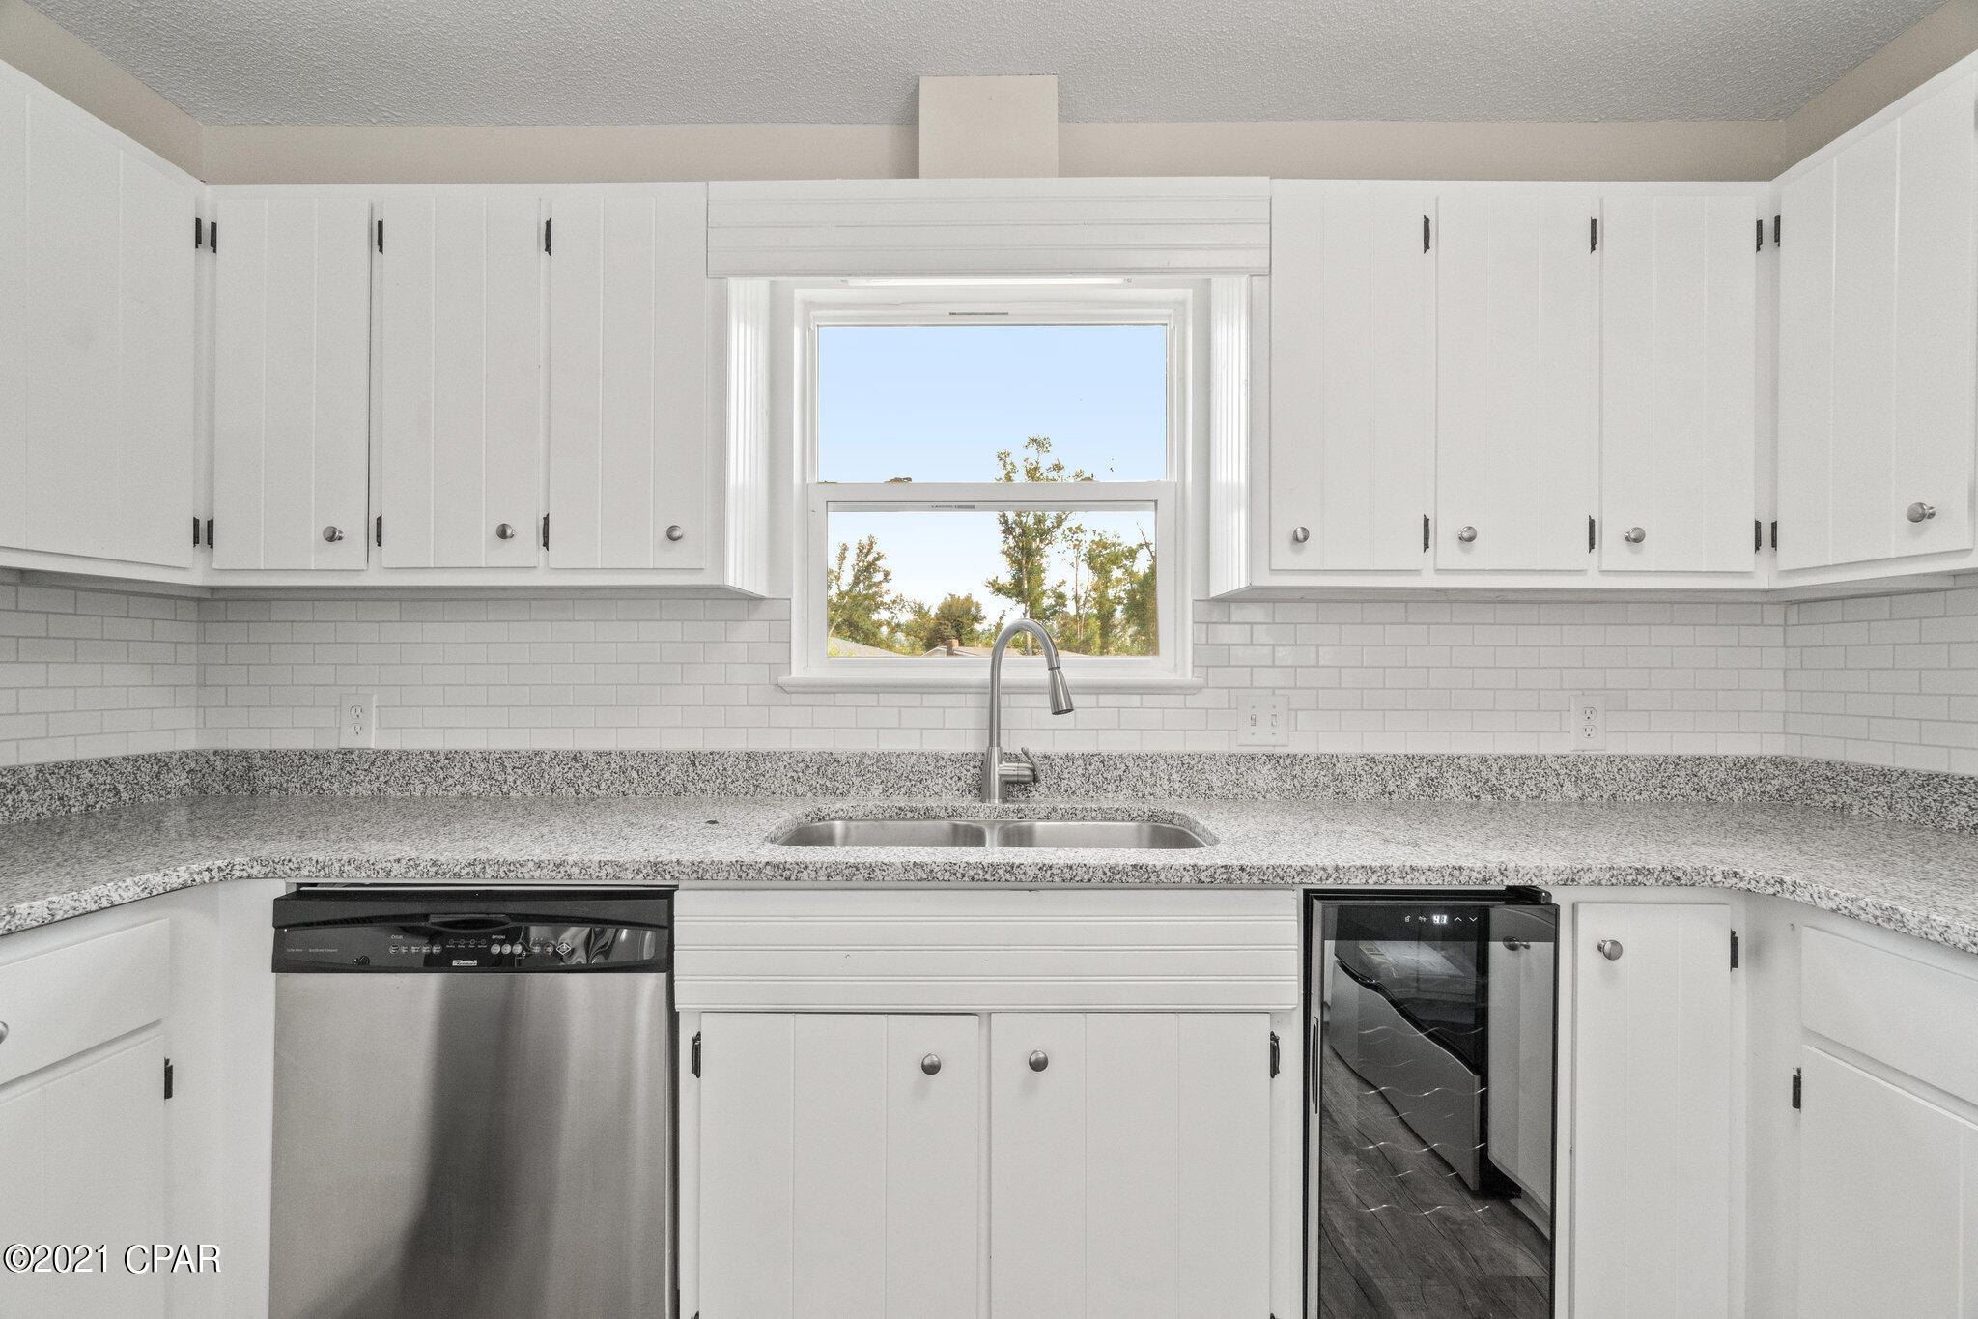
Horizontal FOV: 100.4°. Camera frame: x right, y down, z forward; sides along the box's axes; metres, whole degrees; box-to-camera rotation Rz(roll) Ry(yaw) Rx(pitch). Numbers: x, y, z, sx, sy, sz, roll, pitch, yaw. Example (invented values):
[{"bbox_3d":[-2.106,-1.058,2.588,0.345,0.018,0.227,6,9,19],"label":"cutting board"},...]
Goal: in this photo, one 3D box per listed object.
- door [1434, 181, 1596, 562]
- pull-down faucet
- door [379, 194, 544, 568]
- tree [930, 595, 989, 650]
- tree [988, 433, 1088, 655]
[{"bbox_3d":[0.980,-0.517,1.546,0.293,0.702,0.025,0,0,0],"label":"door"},{"bbox_3d":[0.098,0.114,1.757,0.110,0.398,0.245,1,-1,-44],"label":"pull-down faucet"},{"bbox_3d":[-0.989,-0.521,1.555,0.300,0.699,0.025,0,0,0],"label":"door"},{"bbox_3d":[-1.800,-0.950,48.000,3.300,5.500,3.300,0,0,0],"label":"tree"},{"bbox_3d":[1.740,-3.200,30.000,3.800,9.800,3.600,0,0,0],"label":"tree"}]

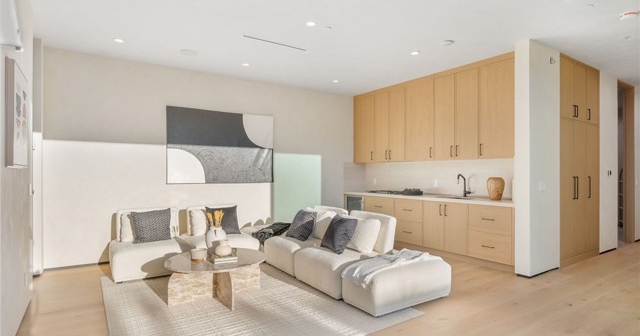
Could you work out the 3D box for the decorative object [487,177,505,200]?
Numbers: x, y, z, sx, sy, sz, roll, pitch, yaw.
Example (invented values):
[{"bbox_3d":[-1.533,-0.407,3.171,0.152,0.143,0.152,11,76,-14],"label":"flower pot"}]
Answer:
[{"bbox_3d":[2.593,0.305,4.984,0.250,0.340,0.250,1,-1,-34],"label":"decorative object"}]

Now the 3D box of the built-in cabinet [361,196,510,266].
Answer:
[{"bbox_3d":[1.948,0.923,5.762,0.620,0.800,2.860,1,-1,-36],"label":"built-in cabinet"}]

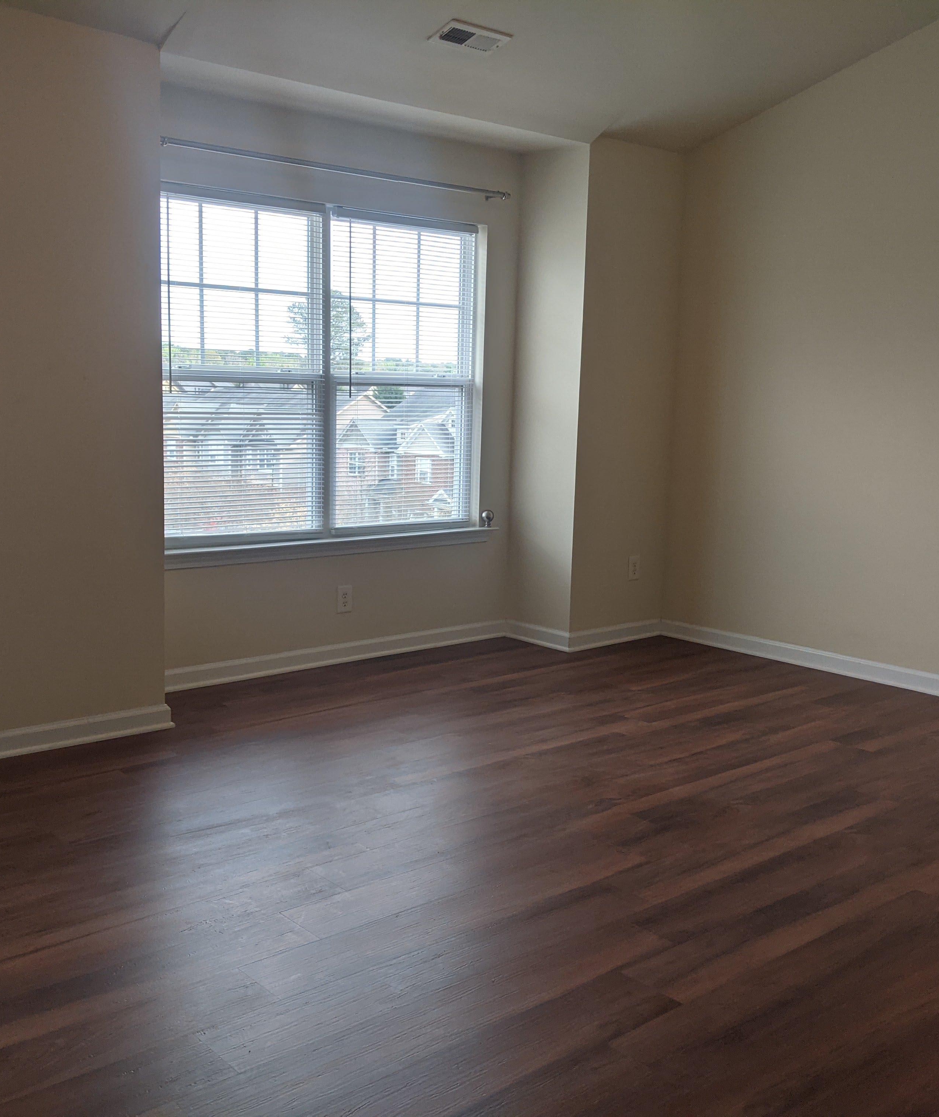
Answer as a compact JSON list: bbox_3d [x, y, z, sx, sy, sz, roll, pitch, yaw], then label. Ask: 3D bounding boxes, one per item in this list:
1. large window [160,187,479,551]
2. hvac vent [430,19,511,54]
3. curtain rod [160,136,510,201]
[{"bbox_3d":[-0.626,-0.833,5.261,1.770,1.475,0.110,-5,10,-40],"label":"large window"},{"bbox_3d":[0.008,-1.903,4.245,0.290,0.025,0.152,-5,-5,-40],"label":"hvac vent"},{"bbox_3d":[-0.550,-1.681,5.062,1.900,0.050,0.110,-5,10,-40],"label":"curtain rod"}]

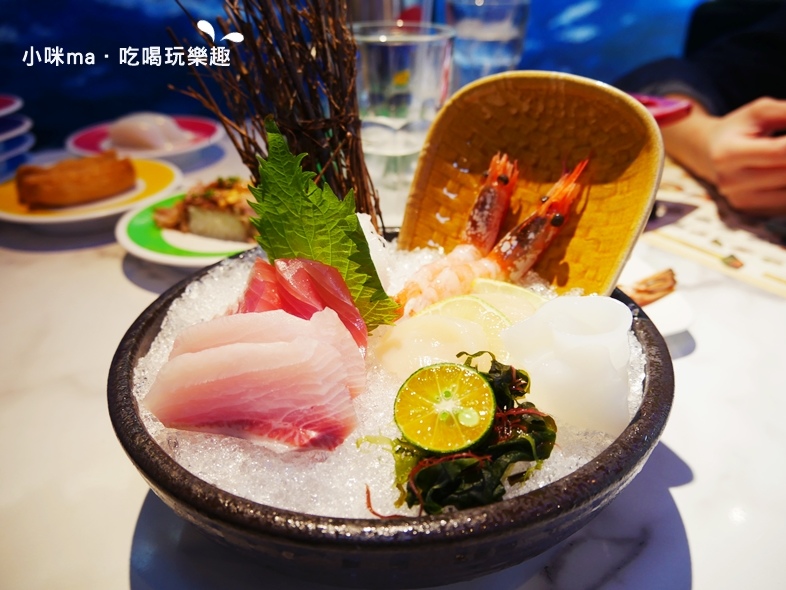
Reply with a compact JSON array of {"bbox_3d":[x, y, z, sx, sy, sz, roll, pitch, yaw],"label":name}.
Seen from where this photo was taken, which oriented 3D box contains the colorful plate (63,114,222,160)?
[{"bbox_3d":[-0.242,-0.148,0.637,0.150,0.024,0.150,0,30,0],"label":"colorful plate"}]

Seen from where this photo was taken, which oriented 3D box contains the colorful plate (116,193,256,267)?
[{"bbox_3d":[-0.118,-0.044,0.459,0.150,0.024,0.150,0,30,0],"label":"colorful plate"}]

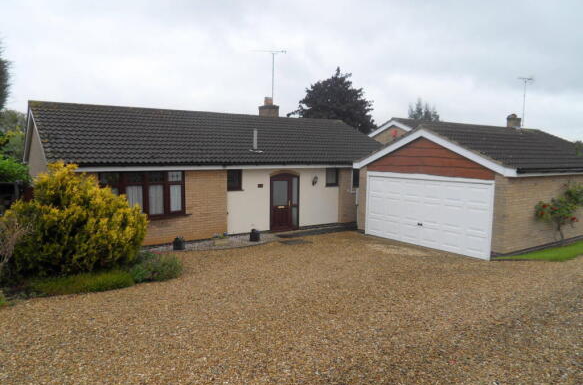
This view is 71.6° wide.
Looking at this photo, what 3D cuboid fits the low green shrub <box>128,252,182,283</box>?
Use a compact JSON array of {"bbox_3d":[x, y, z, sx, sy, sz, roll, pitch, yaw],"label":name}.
[{"bbox_3d":[-2.709,1.419,8.050,1.000,0.480,0.800,-4,7,-36],"label":"low green shrub"}]

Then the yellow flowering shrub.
[{"bbox_3d":[-4.569,0.508,8.750,2.650,2.400,2.500,-4,7,-36],"label":"yellow flowering shrub"}]

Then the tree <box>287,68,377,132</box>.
[{"bbox_3d":[3.095,-4.732,30.500,6.600,9.700,6.400,-4,7,-36],"label":"tree"}]

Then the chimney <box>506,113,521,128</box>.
[{"bbox_3d":[13.490,-4.416,24.500,0.600,0.950,0.650,-4,7,-36],"label":"chimney"}]

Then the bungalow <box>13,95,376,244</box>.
[{"bbox_3d":[-3.027,-1.264,17.888,14.200,4.500,9.500,-4,7,-36],"label":"bungalow"}]

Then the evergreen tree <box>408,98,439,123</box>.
[{"bbox_3d":[15.679,-6.286,48.000,4.200,10.500,4.200,-4,7,-36],"label":"evergreen tree"}]

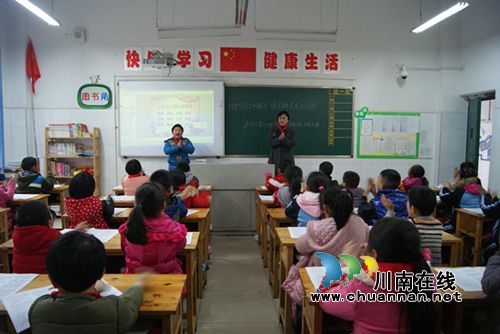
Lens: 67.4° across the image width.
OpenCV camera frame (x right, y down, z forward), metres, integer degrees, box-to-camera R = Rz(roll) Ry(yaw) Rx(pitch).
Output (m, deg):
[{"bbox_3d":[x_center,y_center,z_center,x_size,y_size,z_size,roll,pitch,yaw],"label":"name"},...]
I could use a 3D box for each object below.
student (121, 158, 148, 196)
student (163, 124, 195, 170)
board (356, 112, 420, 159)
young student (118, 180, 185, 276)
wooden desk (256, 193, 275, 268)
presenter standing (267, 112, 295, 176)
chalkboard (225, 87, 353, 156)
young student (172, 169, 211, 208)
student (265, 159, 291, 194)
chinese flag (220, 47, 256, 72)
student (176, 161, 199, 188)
[{"bbox_3d":[-1.352,0.446,4.472,0.380,1.089,0.520,0,6,2],"label":"student"},{"bbox_3d":[-1.038,0.102,5.582,0.450,1.460,0.320,-1,5,-7],"label":"student"},{"bbox_3d":[2.403,-0.533,6.510,1.020,0.770,0.030,0,5,-3],"label":"board"},{"bbox_3d":[-0.573,0.647,2.277,0.420,1.113,0.560,0,6,-3],"label":"young student"},{"bbox_3d":[0.724,0.671,4.104,1.200,0.670,0.410,0,5,-3],"label":"wooden desk"},{"bbox_3d":[0.510,-0.100,6.101,0.460,1.605,0.340,0,6,-3],"label":"presenter standing"},{"bbox_3d":[0.666,-0.765,6.376,2.190,1.200,0.060,0,5,-3],"label":"chalkboard"},{"bbox_3d":[-0.633,0.515,3.872,0.420,1.016,0.550,1,5,7],"label":"young student"},{"bbox_3d":[0.343,0.445,4.556,0.420,1.077,0.520,-1,6,-11],"label":"student"},{"bbox_3d":[-0.193,-1.833,6.432,0.610,0.404,0.015,0,6,-3],"label":"chinese flag"},{"bbox_3d":[-0.724,0.456,4.505,0.400,1.063,0.520,0,6,2],"label":"student"}]

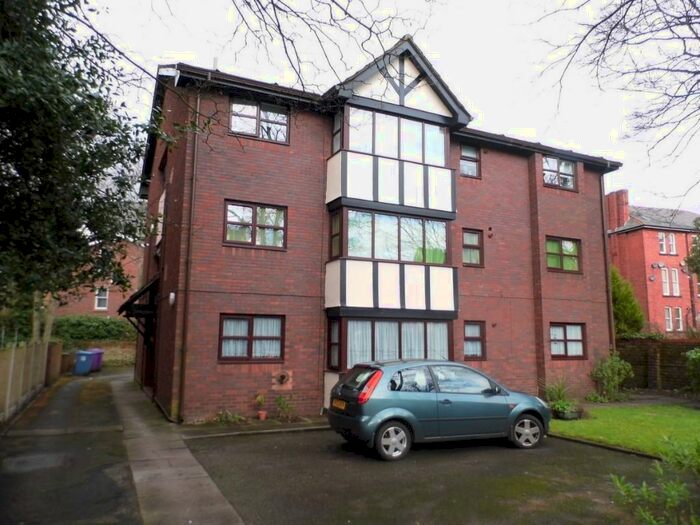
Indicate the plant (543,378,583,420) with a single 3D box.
[{"bbox_3d":[4.933,3.126,11.734,0.820,0.940,0.750,4,-9,-26],"label":"plant"}]

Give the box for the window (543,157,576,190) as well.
[{"bbox_3d":[6.472,-2.694,15.579,1.457,0.975,0.120,4,-9,-25],"label":"window"}]

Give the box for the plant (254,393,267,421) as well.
[{"bbox_3d":[-1.952,3.167,11.205,0.250,0.610,0.250,4,-9,-26],"label":"plant"}]

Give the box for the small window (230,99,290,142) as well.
[{"bbox_3d":[-2.099,-3.288,11.860,1.459,0.920,0.120,4,-9,-25],"label":"small window"}]

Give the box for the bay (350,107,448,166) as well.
[{"bbox_3d":[1.248,-3.161,12.918,3.020,1.150,0.140,4,-9,-26],"label":"bay"}]

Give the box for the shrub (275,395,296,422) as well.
[{"bbox_3d":[-1.379,3.145,10.889,0.450,0.580,0.420,4,-9,-25],"label":"shrub"}]

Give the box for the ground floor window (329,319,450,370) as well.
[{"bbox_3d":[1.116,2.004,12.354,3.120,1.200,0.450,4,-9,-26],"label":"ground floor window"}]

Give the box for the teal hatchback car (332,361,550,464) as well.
[{"bbox_3d":[1.629,2.444,8.884,3.920,1.450,1.700,3,-8,-21],"label":"teal hatchback car"}]

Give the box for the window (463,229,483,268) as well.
[{"bbox_3d":[3.414,-0.391,14.095,0.733,1.054,0.120,4,-9,-25],"label":"window"}]

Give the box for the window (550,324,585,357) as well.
[{"bbox_3d":[6.423,2.321,14.853,1.457,1.068,0.120,4,-9,-25],"label":"window"}]

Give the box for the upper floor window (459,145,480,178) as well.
[{"bbox_3d":[3.487,-2.908,14.651,0.750,0.990,0.120,4,-9,-26],"label":"upper floor window"}]

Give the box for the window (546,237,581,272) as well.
[{"bbox_3d":[6.447,-0.203,15.219,1.457,1.054,0.120,4,-9,-25],"label":"window"}]

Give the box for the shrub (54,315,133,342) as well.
[{"bbox_3d":[-13.954,3.591,27.500,4.600,1.500,1.500,4,-9,-26],"label":"shrub"}]

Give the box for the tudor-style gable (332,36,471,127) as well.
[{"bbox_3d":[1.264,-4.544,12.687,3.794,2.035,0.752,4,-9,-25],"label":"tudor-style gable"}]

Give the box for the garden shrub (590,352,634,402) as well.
[{"bbox_3d":[7.745,3.393,14.914,1.200,1.450,1.150,4,-9,-25],"label":"garden shrub"}]

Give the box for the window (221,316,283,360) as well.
[{"bbox_3d":[-2.195,1.723,11.399,1.501,1.078,0.120,4,-9,-26],"label":"window"}]

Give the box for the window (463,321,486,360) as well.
[{"bbox_3d":[3.389,2.127,13.730,0.733,1.058,0.120,4,-9,-25],"label":"window"}]

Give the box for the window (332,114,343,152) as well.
[{"bbox_3d":[-0.256,-3.224,12.510,0.120,1.120,0.600,4,-9,-26],"label":"window"}]

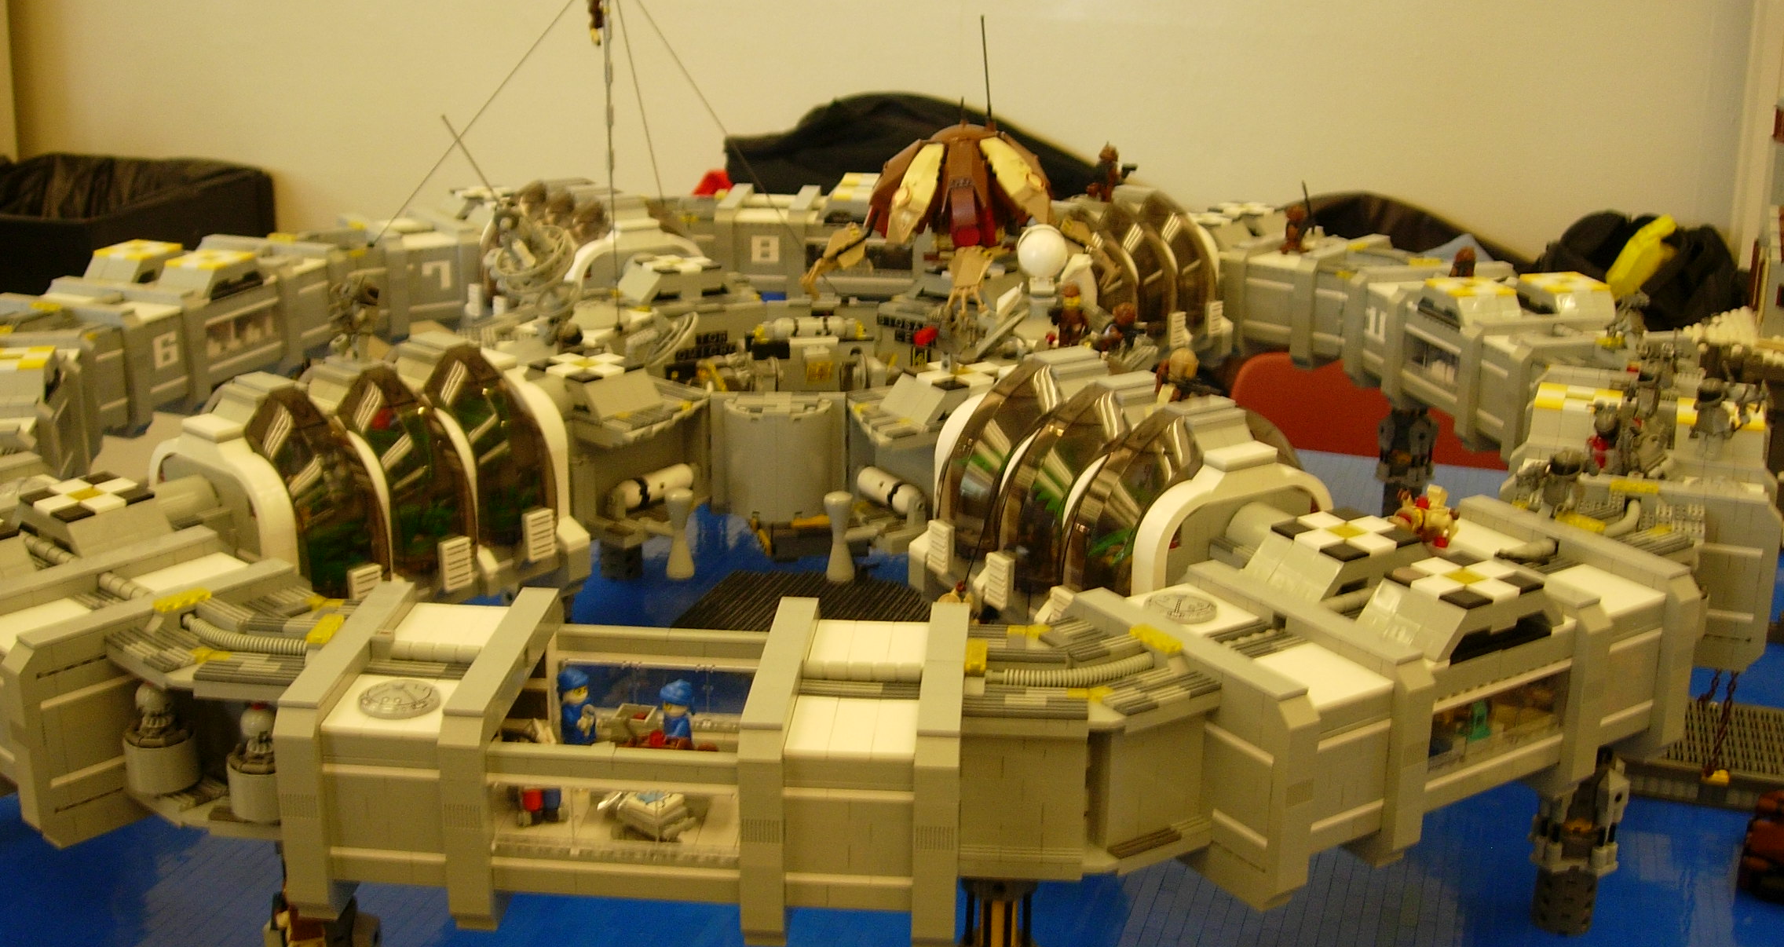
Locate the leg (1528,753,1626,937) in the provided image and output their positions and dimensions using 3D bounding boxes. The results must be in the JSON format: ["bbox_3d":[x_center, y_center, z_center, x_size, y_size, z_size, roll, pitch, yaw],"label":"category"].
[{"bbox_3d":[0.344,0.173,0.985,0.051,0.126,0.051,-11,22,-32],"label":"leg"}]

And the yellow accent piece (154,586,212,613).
[{"bbox_3d":[-0.299,0.053,0.825,0.008,0.004,0.024,17,24,39],"label":"yellow accent piece"}]

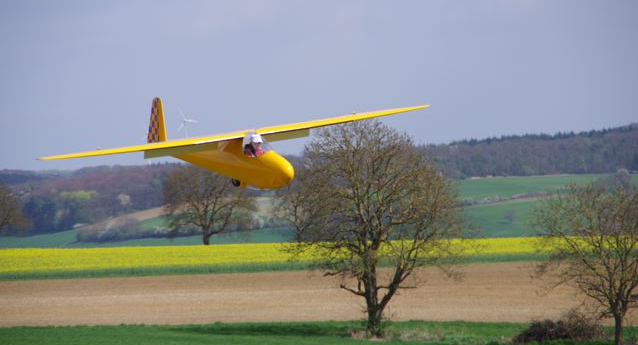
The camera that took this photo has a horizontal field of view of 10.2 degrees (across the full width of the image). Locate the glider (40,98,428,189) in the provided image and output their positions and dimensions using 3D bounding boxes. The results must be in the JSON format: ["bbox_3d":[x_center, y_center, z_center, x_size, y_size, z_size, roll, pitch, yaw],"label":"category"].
[{"bbox_3d":[-2.215,-0.573,77.870,10.400,1.650,5.550,-8,11,-37],"label":"glider"}]

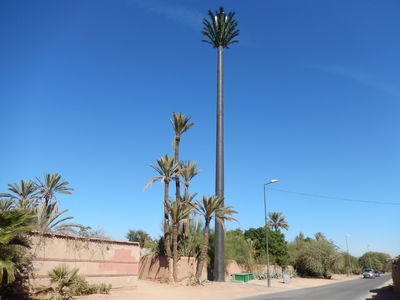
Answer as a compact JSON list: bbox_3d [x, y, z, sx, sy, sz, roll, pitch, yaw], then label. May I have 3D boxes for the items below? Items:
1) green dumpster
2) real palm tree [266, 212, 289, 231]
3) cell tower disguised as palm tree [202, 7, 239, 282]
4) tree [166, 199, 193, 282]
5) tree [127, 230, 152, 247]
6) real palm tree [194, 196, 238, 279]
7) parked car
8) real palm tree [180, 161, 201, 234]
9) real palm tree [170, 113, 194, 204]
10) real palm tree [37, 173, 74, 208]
[{"bbox_3d":[4.027,11.866,26.936,1.200,0.760,1.850,-11,-25,31],"label":"green dumpster"},{"bbox_3d":[16.113,18.893,59.156,4.600,11.950,4.600,-3,-22,14],"label":"real palm tree"},{"bbox_3d":[2.120,-3.367,31.084,4.700,32.000,4.700,1,-21,4],"label":"cell tower disguised as palm tree"},{"bbox_3d":[-1.748,7.350,23.980,2.600,6.610,2.600,3,-21,-3],"label":"tree"},{"bbox_3d":[-10.344,16.527,48.239,4.600,6.530,4.600,6,-22,-10],"label":"tree"},{"bbox_3d":[1.294,7.881,26.433,4.400,7.620,4.400,1,-21,3],"label":"real palm tree"},{"bbox_3d":[28.850,21.165,49.409,1.720,1.550,4.200,-11,-25,31],"label":"parked car"},{"bbox_3d":[-1.338,6.410,28.050,2.600,11.340,2.600,3,-21,-2],"label":"real palm tree"},{"bbox_3d":[-2.164,3.767,29.012,2.700,16.910,2.700,4,-21,-4],"label":"real palm tree"},{"bbox_3d":[-14.654,6.814,27.808,4.000,9.460,4.000,13,-24,-25],"label":"real palm tree"}]

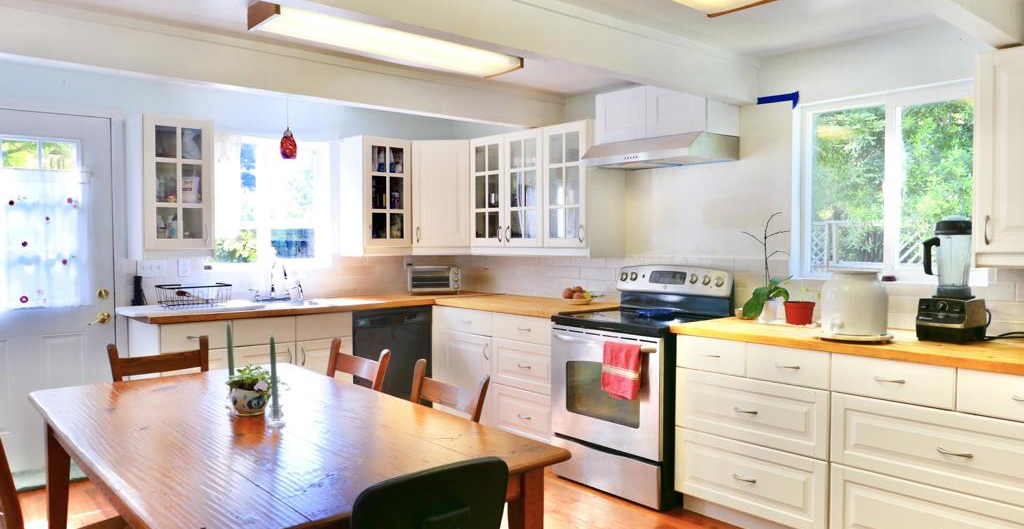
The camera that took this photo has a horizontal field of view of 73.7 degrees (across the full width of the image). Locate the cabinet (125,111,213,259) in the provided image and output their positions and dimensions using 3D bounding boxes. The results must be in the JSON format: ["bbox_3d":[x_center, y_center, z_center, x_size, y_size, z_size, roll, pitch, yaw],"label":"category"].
[{"bbox_3d":[-2.167,-0.469,4.339,0.408,0.863,0.370,-2,2,-42],"label":"cabinet"}]

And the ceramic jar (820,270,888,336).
[{"bbox_3d":[1.553,0.169,3.091,0.295,0.279,0.272,0,2,0],"label":"ceramic jar"}]

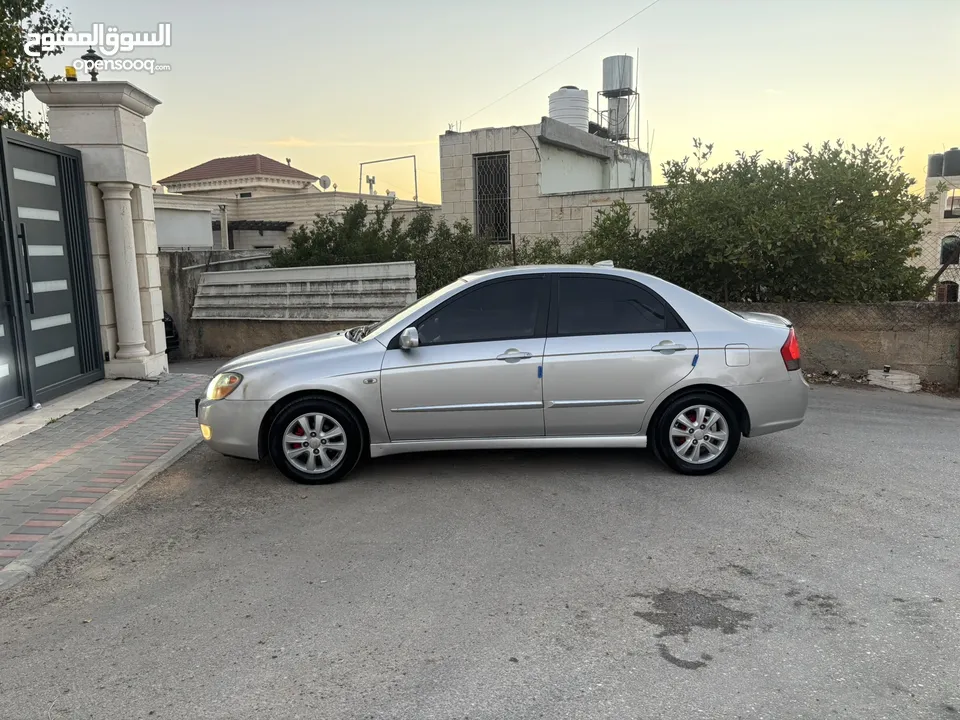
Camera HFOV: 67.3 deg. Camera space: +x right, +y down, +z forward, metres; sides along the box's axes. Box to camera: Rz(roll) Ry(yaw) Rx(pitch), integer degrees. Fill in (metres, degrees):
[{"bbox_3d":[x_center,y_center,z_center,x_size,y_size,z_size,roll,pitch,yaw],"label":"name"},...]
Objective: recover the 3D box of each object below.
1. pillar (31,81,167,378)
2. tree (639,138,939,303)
[{"bbox_3d":[-4.370,-1.454,8.610,1.020,3.310,1.020,-2,9,-4],"label":"pillar"},{"bbox_3d":[4.250,-1.888,10.000,3.900,2.350,2.900,1,9,16],"label":"tree"}]

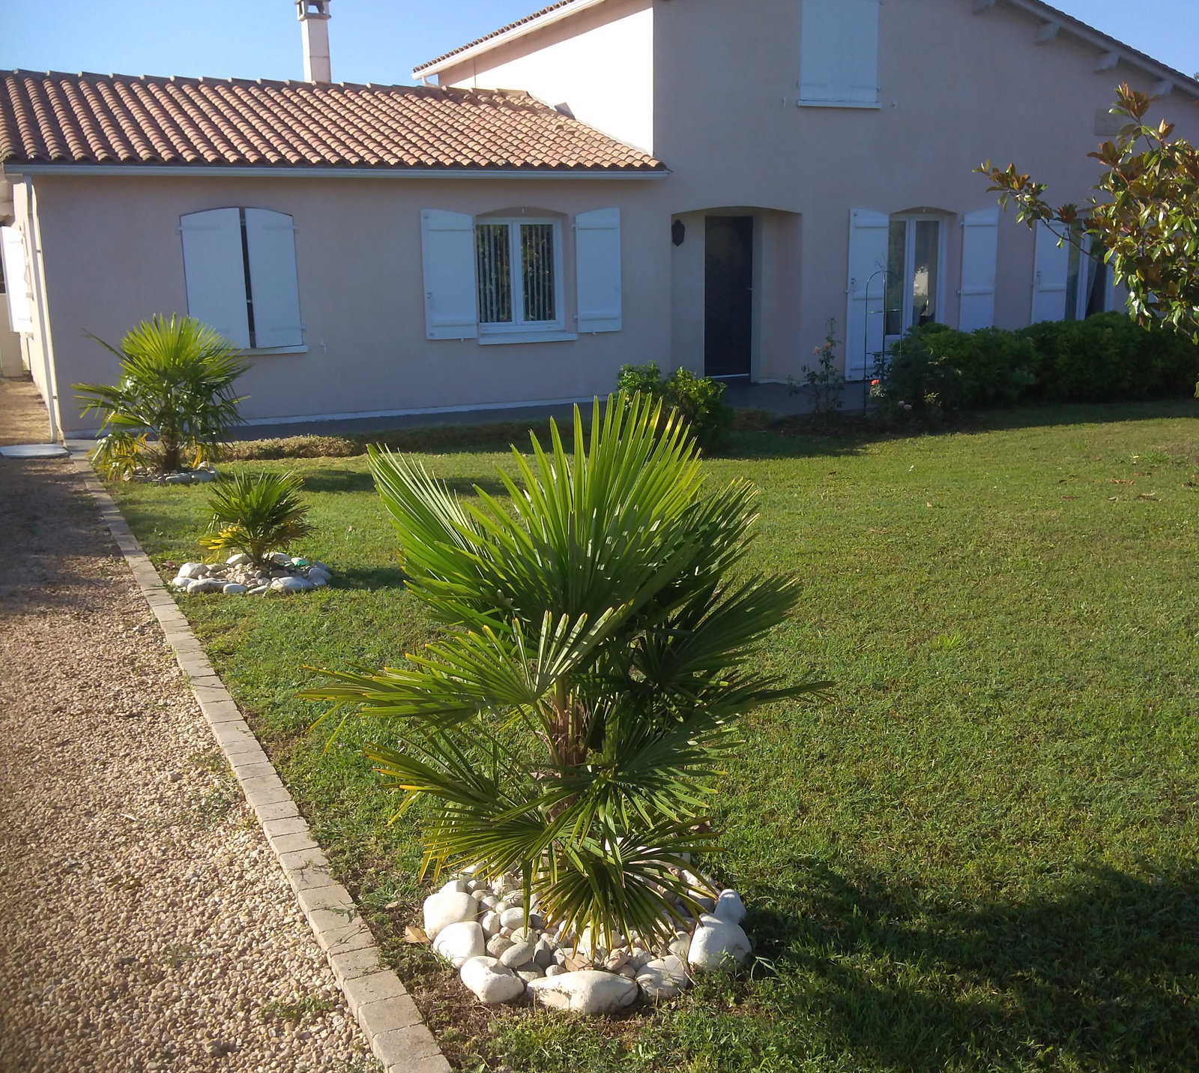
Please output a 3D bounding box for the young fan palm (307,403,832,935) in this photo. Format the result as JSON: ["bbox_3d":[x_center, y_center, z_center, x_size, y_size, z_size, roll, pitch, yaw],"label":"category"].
[{"bbox_3d":[-0.077,0.328,2.970,1.280,1.343,1.200,-1,13,0],"label":"young fan palm"}]

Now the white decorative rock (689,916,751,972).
[{"bbox_3d":[0.286,0.972,2.866,0.150,0.125,0.145,-8,15,-29],"label":"white decorative rock"}]

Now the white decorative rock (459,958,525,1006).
[{"bbox_3d":[-0.246,1.018,2.749,0.160,0.105,0.120,5,15,26],"label":"white decorative rock"}]

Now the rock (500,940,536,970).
[{"bbox_3d":[-0.219,1.120,3.209,0.068,0.061,0.110,13,19,43],"label":"rock"}]

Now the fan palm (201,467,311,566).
[{"bbox_3d":[-2.021,-0.105,7.081,0.636,0.589,0.608,-5,15,-16],"label":"fan palm"}]

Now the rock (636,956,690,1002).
[{"bbox_3d":[0.165,1.148,3.114,0.139,0.110,0.133,-3,14,-10],"label":"rock"}]

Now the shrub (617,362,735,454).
[{"bbox_3d":[0.680,-1.228,10.958,1.070,0.748,0.950,-1,13,0],"label":"shrub"}]

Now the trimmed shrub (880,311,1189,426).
[{"bbox_3d":[5.341,-2.108,14.086,4.940,1.026,1.045,-7,15,-24],"label":"trimmed shrub"}]

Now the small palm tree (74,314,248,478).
[{"bbox_3d":[-3.544,-1.149,9.728,1.425,1.288,1.350,-1,13,0],"label":"small palm tree"}]

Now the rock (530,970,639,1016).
[{"bbox_3d":[-0.043,1.165,3.073,0.281,0.104,0.137,-1,14,0],"label":"rock"}]

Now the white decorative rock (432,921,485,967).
[{"bbox_3d":[-0.340,0.984,2.902,0.135,0.105,0.130,9,16,36],"label":"white decorative rock"}]

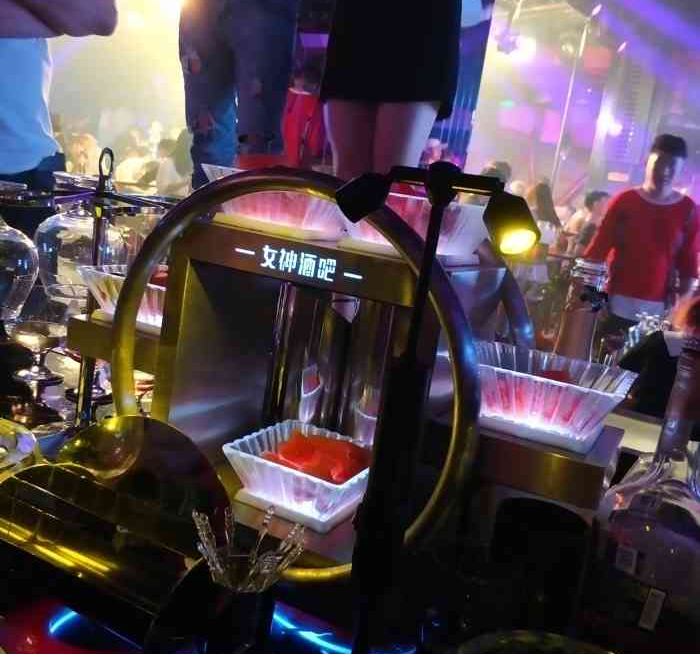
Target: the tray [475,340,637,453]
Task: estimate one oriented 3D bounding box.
[{"bbox_3d":[0.215,0.076,0.801,0.166,0.068,0.165,13,11,25],"label":"tray"}]

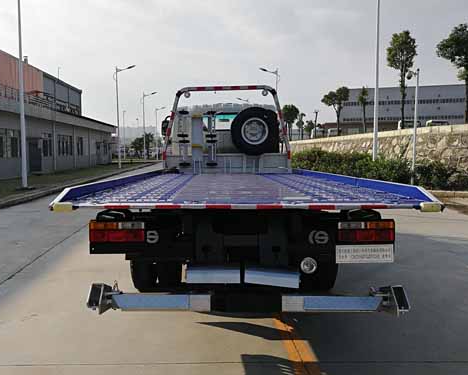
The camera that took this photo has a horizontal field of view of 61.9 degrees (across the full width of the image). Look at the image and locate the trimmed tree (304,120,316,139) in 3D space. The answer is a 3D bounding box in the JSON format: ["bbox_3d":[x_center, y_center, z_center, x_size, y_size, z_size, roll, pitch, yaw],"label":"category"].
[{"bbox_3d":[11.377,-8.551,58.000,1.750,3.000,1.750,0,5,0],"label":"trimmed tree"}]

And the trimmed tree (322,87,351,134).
[{"bbox_3d":[8.979,-6.723,34.500,2.500,4.400,2.400,0,5,0],"label":"trimmed tree"}]

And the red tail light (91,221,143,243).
[{"bbox_3d":[-0.841,0.316,2.800,0.395,0.158,0.100,0,5,-3],"label":"red tail light"}]

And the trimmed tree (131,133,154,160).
[{"bbox_3d":[-17.596,-7.981,75.000,4.500,5.200,4.400,0,5,0],"label":"trimmed tree"}]

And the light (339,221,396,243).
[{"bbox_3d":[0.975,0.323,2.860,0.405,0.160,0.100,0,5,-3],"label":"light"}]

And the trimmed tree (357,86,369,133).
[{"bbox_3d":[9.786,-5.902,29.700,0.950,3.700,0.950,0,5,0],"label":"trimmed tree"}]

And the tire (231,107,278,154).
[{"bbox_3d":[0.357,-0.954,6.600,0.800,0.800,0.220,0,5,-3],"label":"tire"}]

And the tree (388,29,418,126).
[{"bbox_3d":[10.522,-6.659,24.500,1.900,6.400,1.900,0,5,0],"label":"tree"}]

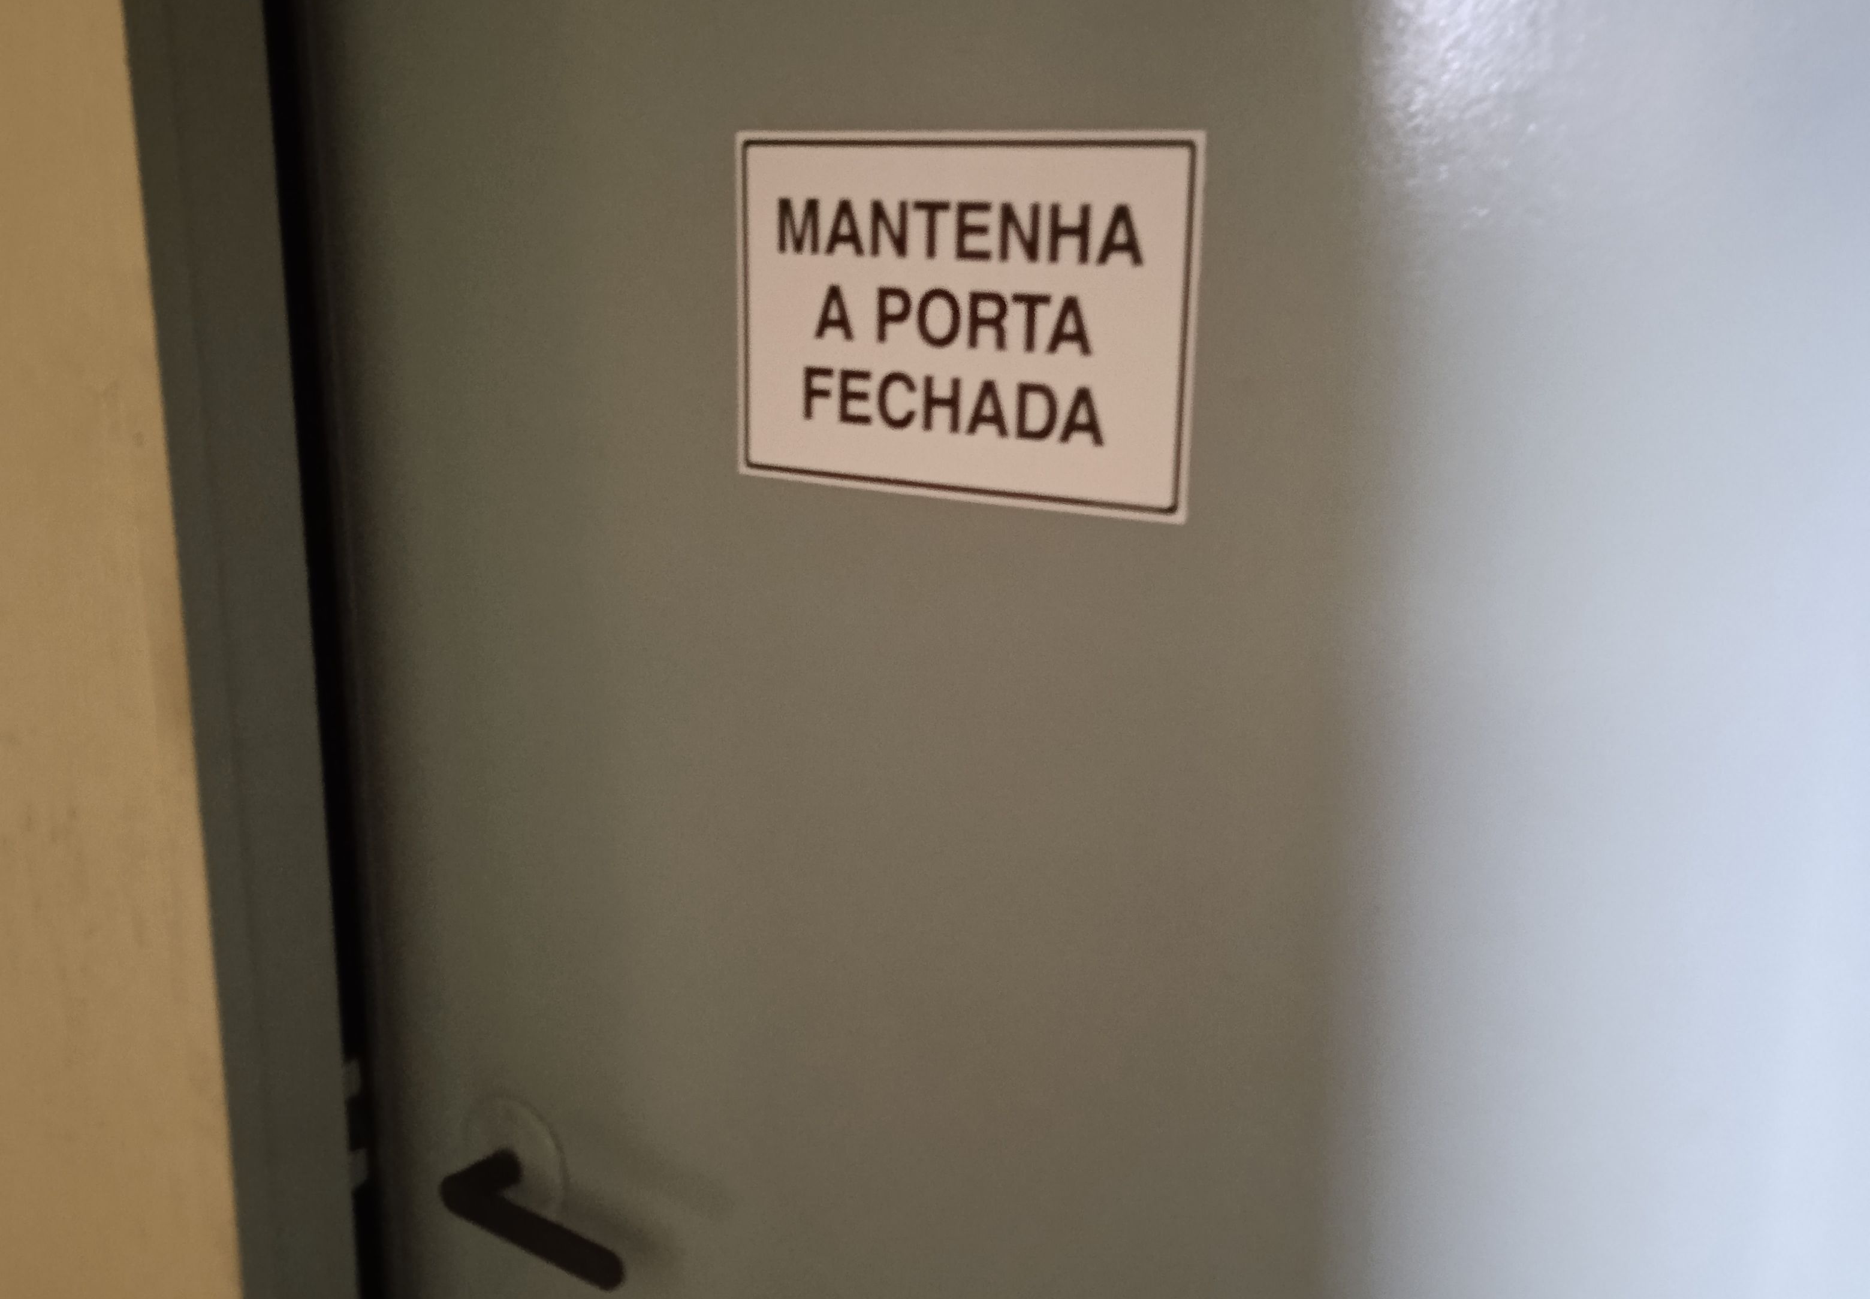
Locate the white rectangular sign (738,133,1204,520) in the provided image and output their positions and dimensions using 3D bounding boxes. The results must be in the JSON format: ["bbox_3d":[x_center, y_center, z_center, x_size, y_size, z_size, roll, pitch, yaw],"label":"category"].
[{"bbox_3d":[0.007,-0.130,0.790,0.204,0.143,0.005,8,16,28],"label":"white rectangular sign"}]

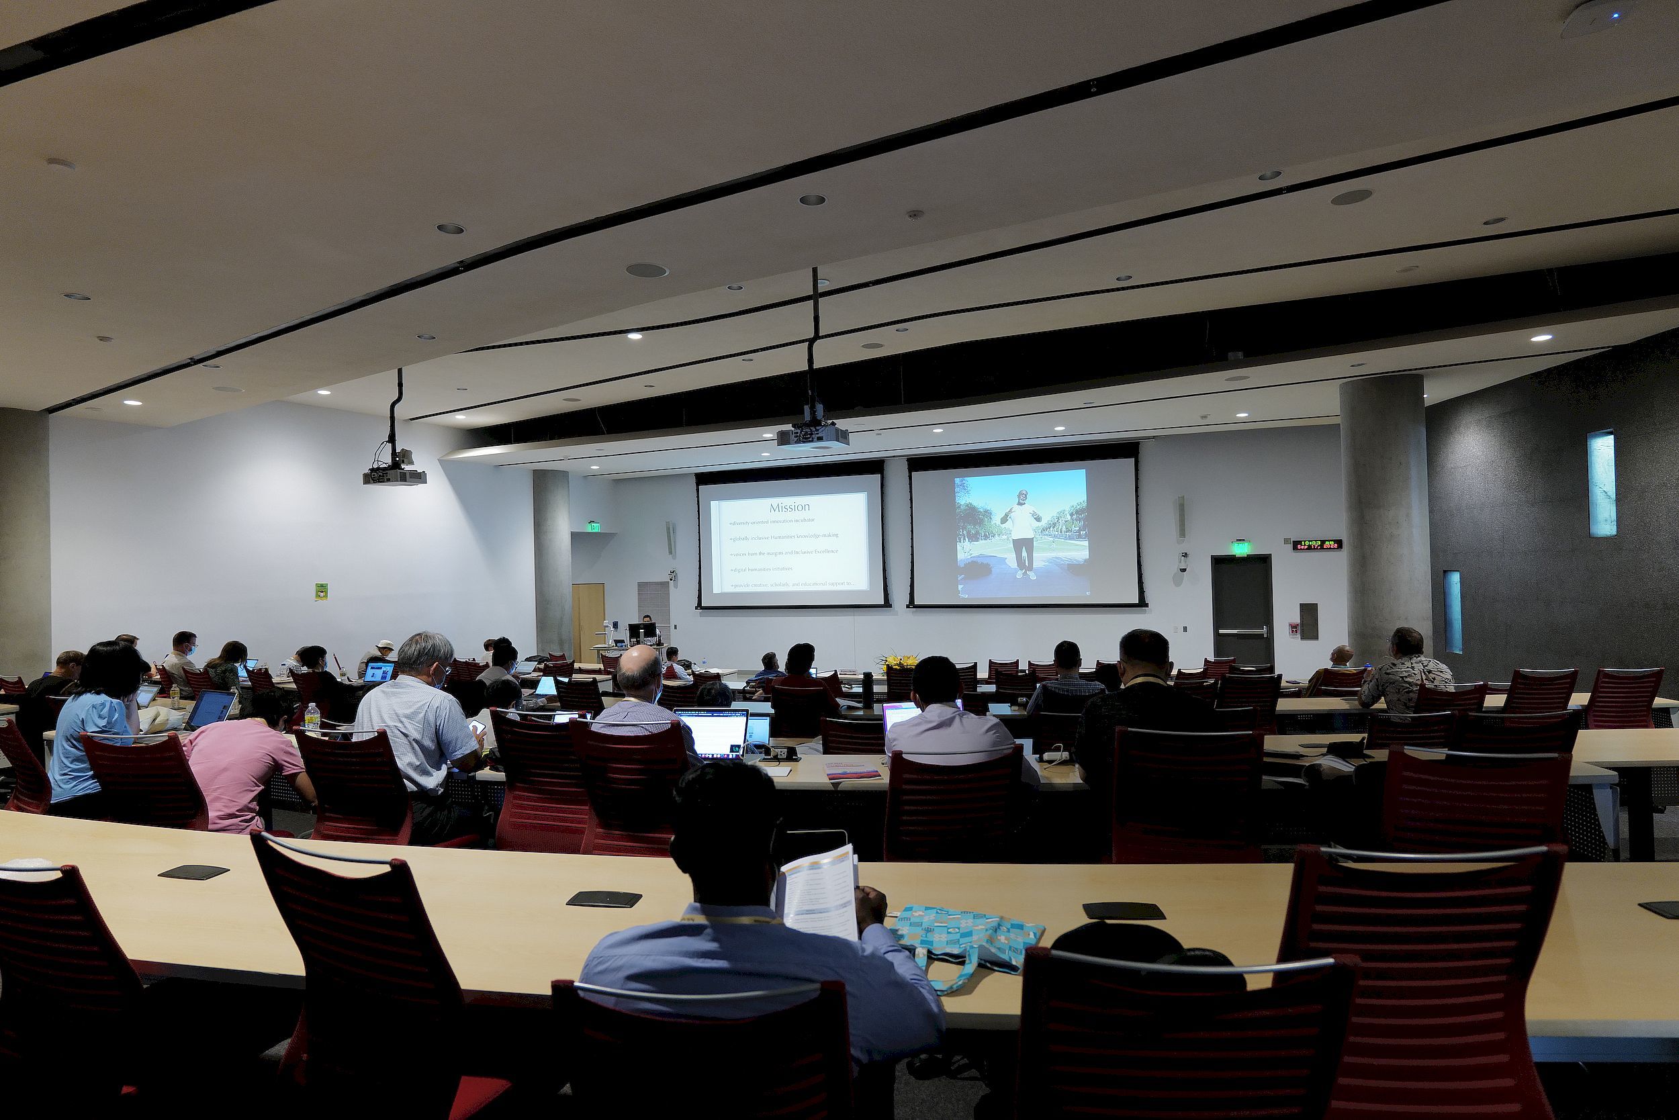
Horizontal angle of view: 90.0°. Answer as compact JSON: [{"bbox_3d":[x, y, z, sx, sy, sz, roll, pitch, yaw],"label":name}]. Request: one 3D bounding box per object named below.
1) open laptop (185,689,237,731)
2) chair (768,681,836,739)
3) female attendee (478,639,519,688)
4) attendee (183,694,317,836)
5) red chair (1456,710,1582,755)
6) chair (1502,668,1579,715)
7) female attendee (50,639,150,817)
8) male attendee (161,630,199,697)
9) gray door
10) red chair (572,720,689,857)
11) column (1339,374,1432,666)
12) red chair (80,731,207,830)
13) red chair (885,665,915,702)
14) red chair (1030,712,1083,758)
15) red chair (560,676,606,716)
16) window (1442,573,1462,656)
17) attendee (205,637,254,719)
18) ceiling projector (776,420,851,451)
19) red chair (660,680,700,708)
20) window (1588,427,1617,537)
[{"bbox_3d":[-3.546,0.845,4.604,0.305,0.200,0.285,-2,-1,20],"label":"open laptop"},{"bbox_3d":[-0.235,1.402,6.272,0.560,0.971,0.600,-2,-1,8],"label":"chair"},{"bbox_3d":[-3.050,1.330,7.600,0.480,1.240,0.750,-2,-1,28],"label":"female attendee"},{"bbox_3d":[-2.385,1.078,3.489,0.550,1.060,0.850,-2,-1,15],"label":"attendee"},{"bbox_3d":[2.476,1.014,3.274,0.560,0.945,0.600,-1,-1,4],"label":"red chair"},{"bbox_3d":[5.092,1.260,6.253,0.540,0.970,0.580,-1,-1,5],"label":"chair"},{"bbox_3d":[-3.365,0.999,3.850,0.480,1.283,0.720,-2,-1,20],"label":"female attendee"},{"bbox_3d":[-6.575,1.402,8.598,0.520,1.357,0.750,-2,-1,28],"label":"male attendee"},{"bbox_3d":[7.267,1.104,15.127,0.980,2.400,0.120,-2,-1,20],"label":"gray door"},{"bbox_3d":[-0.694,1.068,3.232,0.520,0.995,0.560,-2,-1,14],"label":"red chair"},{"bbox_3d":[7.584,-0.086,11.600,1.000,4.800,1.000,-2,-1,8],"label":"column"},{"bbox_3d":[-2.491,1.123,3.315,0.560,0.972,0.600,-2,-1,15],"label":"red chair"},{"bbox_3d":[0.840,1.760,10.500,0.540,0.910,0.570,-1,-1,3],"label":"red chair"},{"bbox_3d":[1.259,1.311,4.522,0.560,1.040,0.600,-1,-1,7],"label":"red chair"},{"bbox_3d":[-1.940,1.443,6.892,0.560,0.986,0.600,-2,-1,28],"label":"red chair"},{"bbox_3d":[9.824,0.847,13.398,0.140,1.310,0.460,-1,-1,4],"label":"window"},{"bbox_3d":[-5.668,1.404,7.887,0.480,1.270,0.750,-2,-1,28],"label":"attendee"},{"bbox_3d":[-0.184,-0.894,6.050,0.460,0.150,0.360,-2,-1,20],"label":"ceiling projector"},{"bbox_3d":[-1.178,1.415,6.741,0.540,0.970,0.580,-2,-1,18],"label":"red chair"},{"bbox_3d":[8.589,-0.858,9.450,0.100,1.200,0.380,-2,0,7],"label":"window"}]

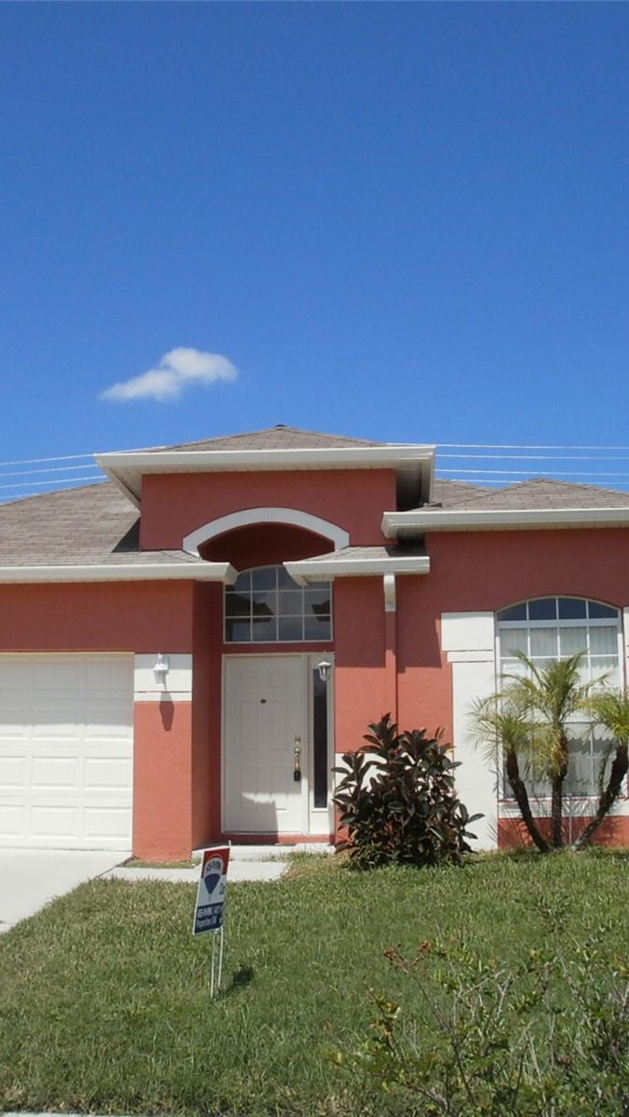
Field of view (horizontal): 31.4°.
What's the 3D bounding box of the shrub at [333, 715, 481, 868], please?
[{"bbox_3d":[0.911,2.276,11.023,1.420,1.460,1.300,-1,-10,5],"label":"shrub"}]

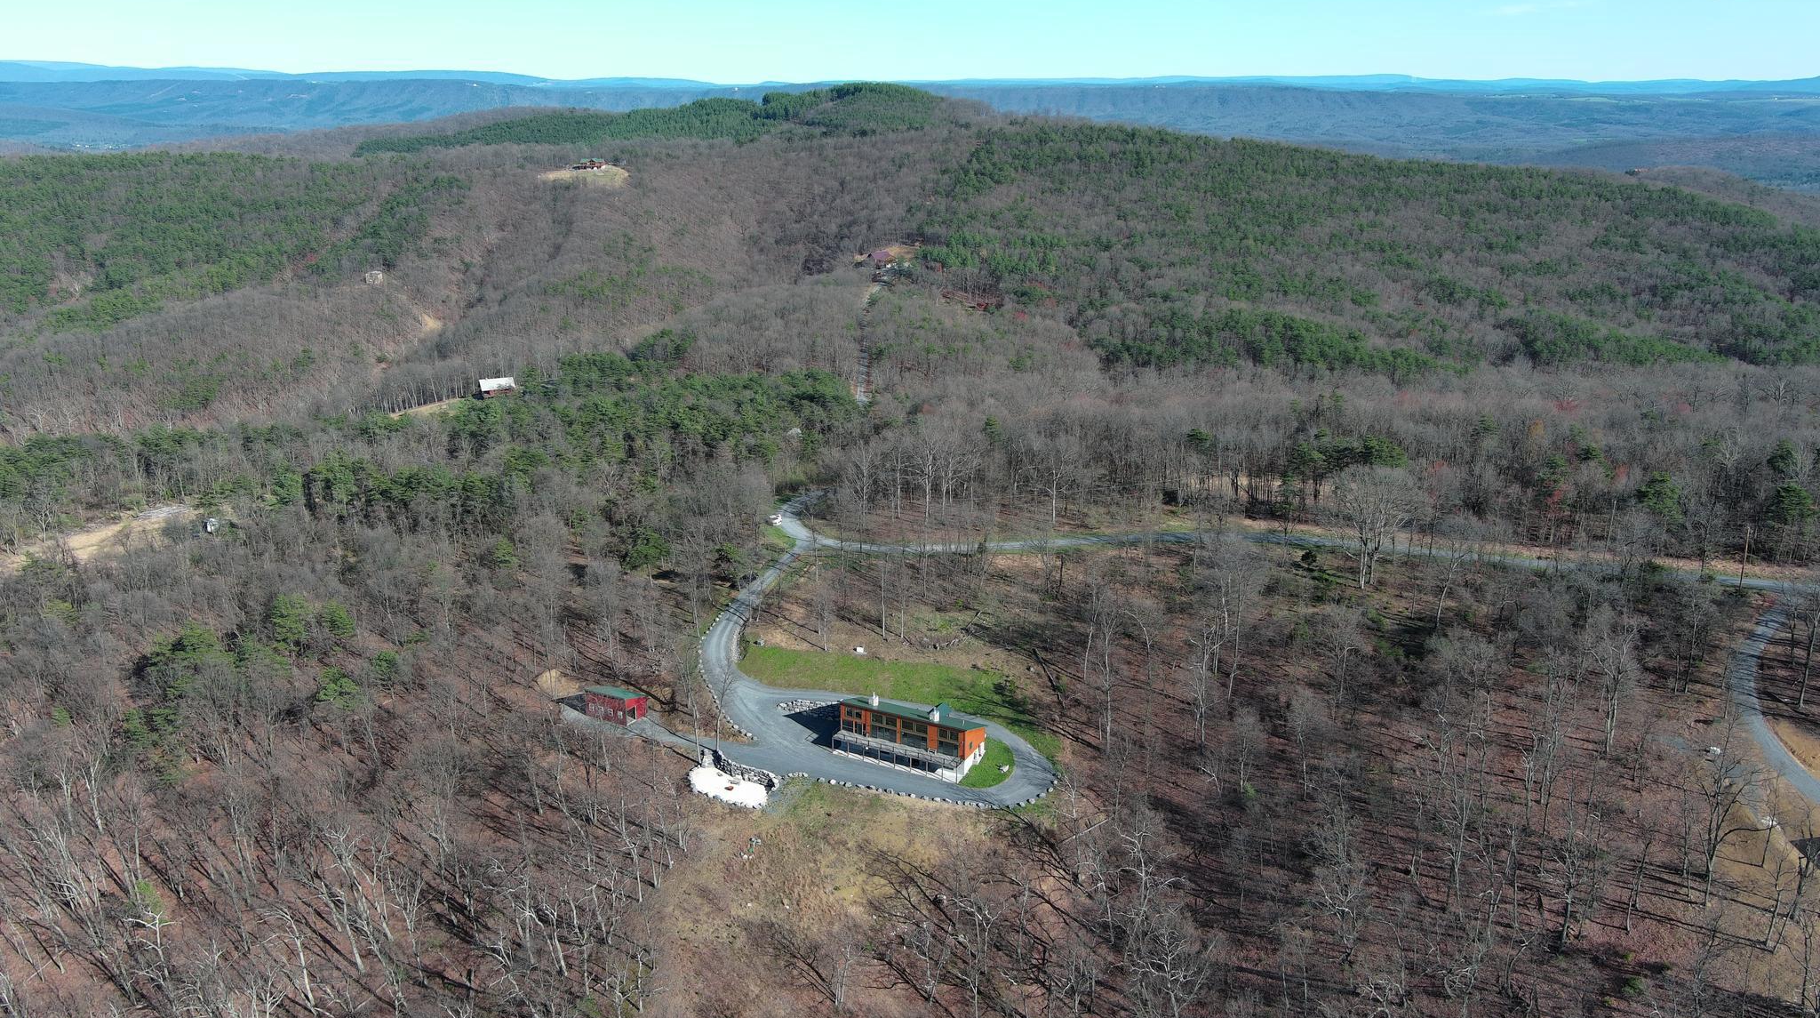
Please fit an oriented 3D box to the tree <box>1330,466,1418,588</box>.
[{"bbox_3d":[84.617,3.519,268.432,16.601,22.900,16.601,0,16,0],"label":"tree"}]

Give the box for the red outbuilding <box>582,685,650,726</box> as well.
[{"bbox_3d":[-49.122,32.389,245.352,8.343,4.635,5.150,9,19,27],"label":"red outbuilding"}]

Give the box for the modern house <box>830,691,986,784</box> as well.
[{"bbox_3d":[-0.122,34.782,230.278,22.351,8.600,10.197,9,19,27],"label":"modern house"}]

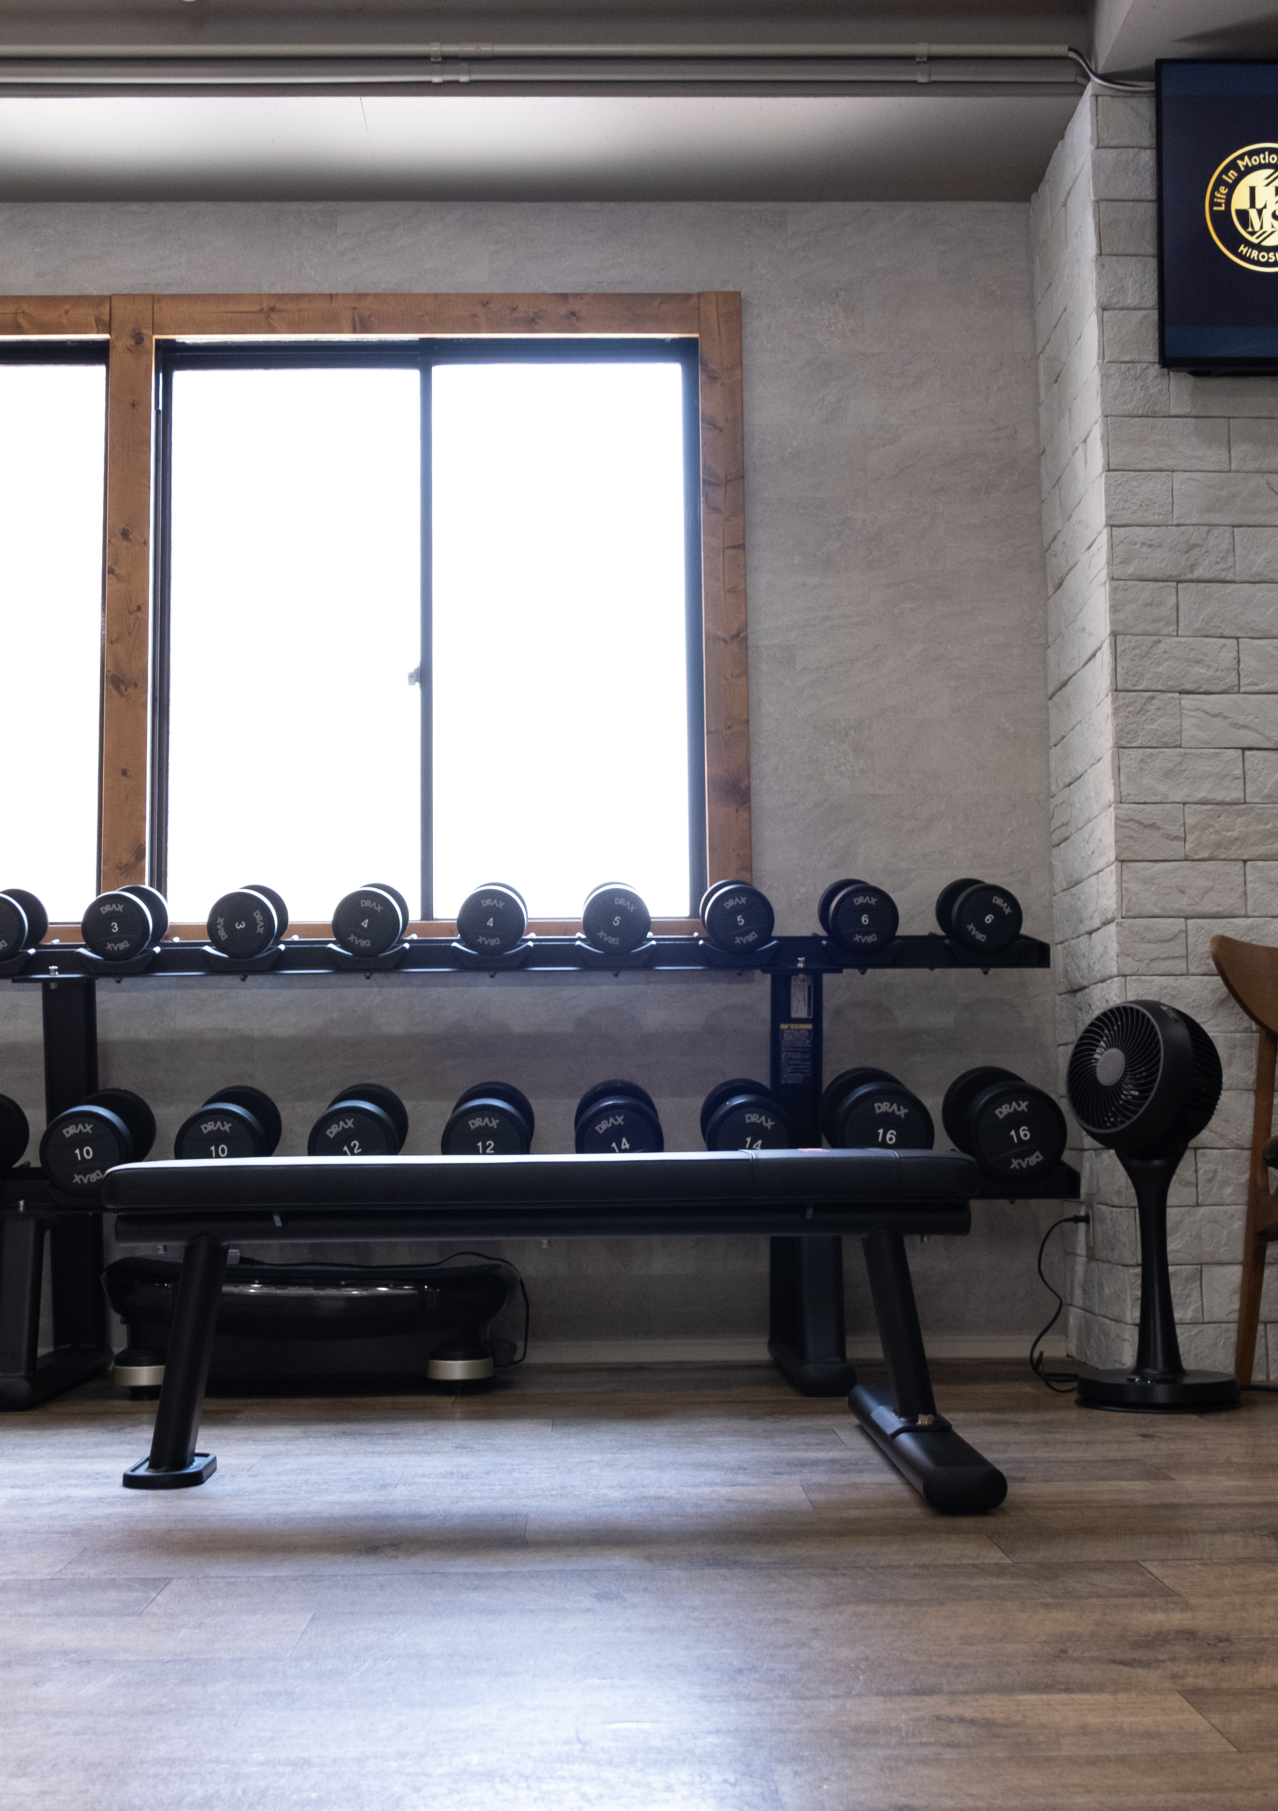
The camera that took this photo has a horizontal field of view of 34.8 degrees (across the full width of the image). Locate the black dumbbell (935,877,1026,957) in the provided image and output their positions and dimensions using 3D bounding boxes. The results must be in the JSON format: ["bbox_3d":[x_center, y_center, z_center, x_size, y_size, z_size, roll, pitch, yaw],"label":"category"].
[{"bbox_3d":[0.653,0.016,3.917,0.130,0.130,0.188,0,4,-1],"label":"black dumbbell"}]

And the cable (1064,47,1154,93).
[{"bbox_3d":[0.857,-1.523,3.713,0.160,0.080,0.040,-1,-6,-1],"label":"cable"}]

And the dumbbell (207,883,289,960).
[{"bbox_3d":[-0.693,0.029,3.632,0.120,0.120,0.175,-1,4,-1],"label":"dumbbell"}]

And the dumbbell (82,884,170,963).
[{"bbox_3d":[-0.969,0.035,3.860,0.130,0.130,0.157,0,4,-1],"label":"dumbbell"}]

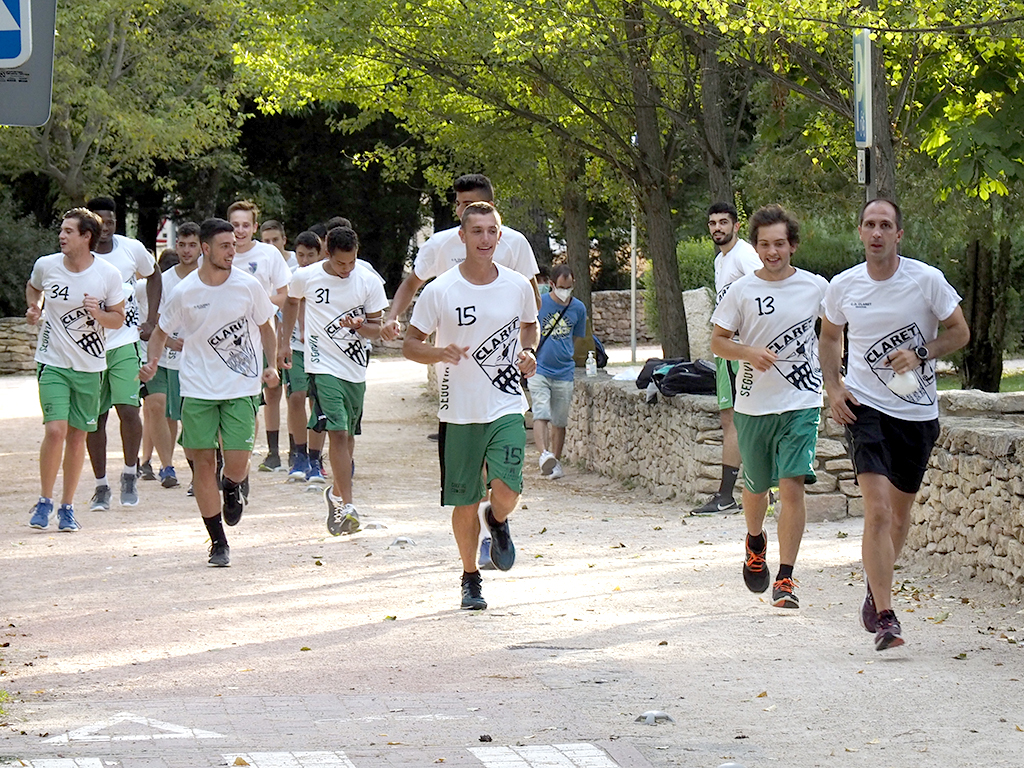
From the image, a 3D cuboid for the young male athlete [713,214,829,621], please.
[{"bbox_3d":[1.123,0.102,25.700,0.540,1.764,0.600,0,1,-7],"label":"young male athlete"}]

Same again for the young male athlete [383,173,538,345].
[{"bbox_3d":[-0.250,-0.063,28.700,0.740,1.926,0.620,0,1,-5],"label":"young male athlete"}]

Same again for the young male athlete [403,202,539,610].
[{"bbox_3d":[-0.181,0.098,25.800,0.580,1.779,0.620,0,1,-10],"label":"young male athlete"}]

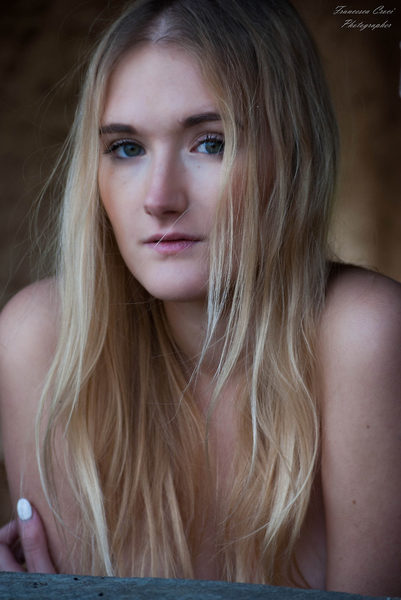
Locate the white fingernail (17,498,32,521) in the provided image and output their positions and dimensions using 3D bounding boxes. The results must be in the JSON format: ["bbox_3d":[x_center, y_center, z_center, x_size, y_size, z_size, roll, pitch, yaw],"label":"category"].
[{"bbox_3d":[-0.124,0.148,1.520,0.011,0.016,0.004,-9,-12,15],"label":"white fingernail"}]

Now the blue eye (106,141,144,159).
[{"bbox_3d":[-0.051,-0.105,1.507,0.027,0.013,0.013,-1,2,14],"label":"blue eye"}]

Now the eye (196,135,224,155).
[{"bbox_3d":[0.008,-0.107,1.490,0.027,0.013,0.013,-1,2,14],"label":"eye"}]

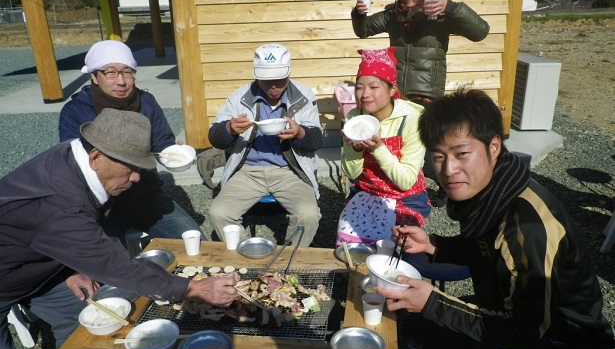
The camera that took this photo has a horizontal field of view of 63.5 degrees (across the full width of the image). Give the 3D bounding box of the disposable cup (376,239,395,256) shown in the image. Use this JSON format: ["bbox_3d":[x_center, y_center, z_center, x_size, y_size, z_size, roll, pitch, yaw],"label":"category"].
[{"bbox_3d":[0.311,0.303,1.967,0.075,0.090,0.075,-1,20,0],"label":"disposable cup"}]

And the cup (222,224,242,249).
[{"bbox_3d":[-0.318,0.273,2.088,0.075,0.090,0.075,-1,20,0],"label":"cup"}]

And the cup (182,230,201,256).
[{"bbox_3d":[-0.475,0.291,2.049,0.075,0.090,0.075,-1,20,0],"label":"cup"}]

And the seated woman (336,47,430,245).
[{"bbox_3d":[0.370,0.014,2.373,0.470,1.130,0.670,8,22,23],"label":"seated woman"}]

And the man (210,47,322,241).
[{"bbox_3d":[-0.191,-0.046,2.528,0.580,1.160,0.740,-2,20,-2],"label":"man"}]

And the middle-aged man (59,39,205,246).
[{"bbox_3d":[-0.769,0.030,2.327,0.600,1.180,0.760,-13,23,-28],"label":"middle-aged man"}]

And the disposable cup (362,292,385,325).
[{"bbox_3d":[0.214,0.438,1.608,0.075,0.090,0.075,-1,20,0],"label":"disposable cup"}]

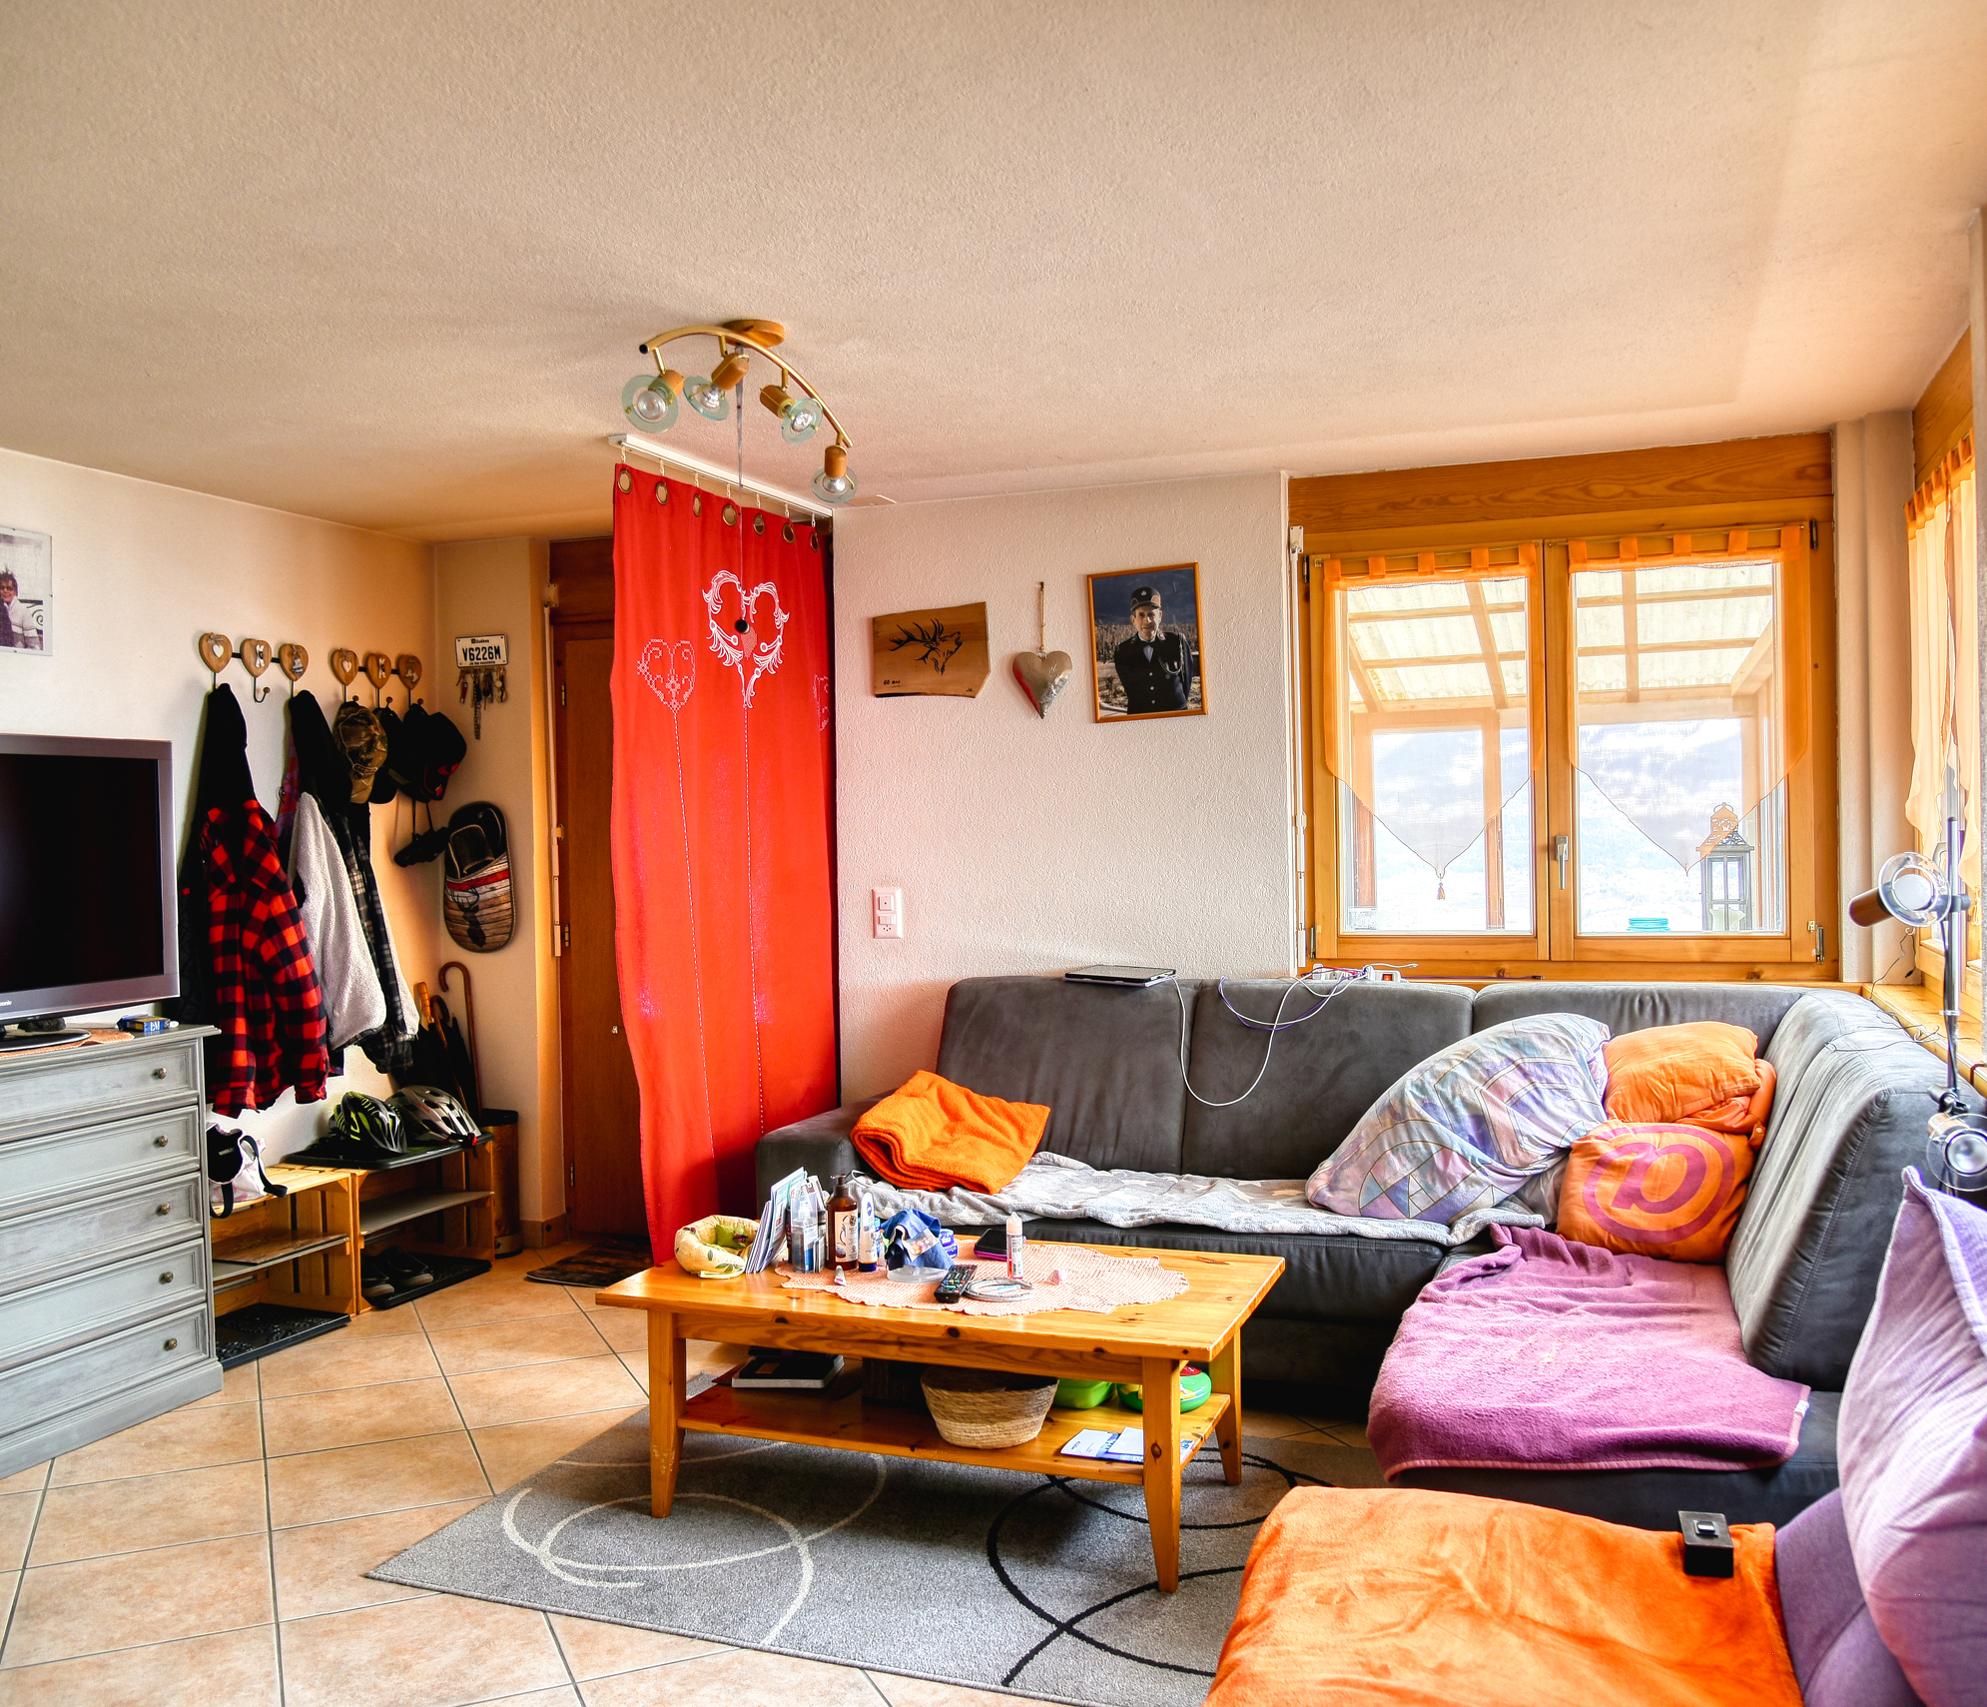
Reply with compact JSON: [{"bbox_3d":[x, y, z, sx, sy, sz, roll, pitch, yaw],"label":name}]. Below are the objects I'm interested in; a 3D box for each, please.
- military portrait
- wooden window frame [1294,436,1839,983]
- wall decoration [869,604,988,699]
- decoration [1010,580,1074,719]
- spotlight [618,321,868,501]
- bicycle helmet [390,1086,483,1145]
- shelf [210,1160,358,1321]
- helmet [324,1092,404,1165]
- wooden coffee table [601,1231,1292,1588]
[{"bbox_3d":[0.440,-0.598,4.875,0.322,0.430,0.020,-3,0,19],"label":"military portrait"},{"bbox_3d":[1.473,-0.350,4.490,1.336,1.360,0.100,-1,1,18],"label":"wooden window frame"},{"bbox_3d":[-0.186,-0.596,5.084,0.371,0.281,0.022,-1,1,19],"label":"wall decoration"},{"bbox_3d":[0.133,-0.569,4.769,0.175,0.384,0.045,-1,1,18],"label":"decoration"},{"bbox_3d":[-0.453,-0.867,3.275,0.200,0.275,0.840,-1,1,19],"label":"spotlight"},{"bbox_3d":[-1.710,0.801,5.240,0.280,0.165,0.210,14,9,34],"label":"bicycle helmet"},{"bbox_3d":[-1.988,1.073,4.446,0.312,0.387,0.552,-1,1,22],"label":"shelf"},{"bbox_3d":[-1.822,0.774,4.942,0.270,0.165,0.200,0,1,42],"label":"helmet"},{"bbox_3d":[-0.084,1.048,3.340,1.197,0.440,0.628,-1,1,21],"label":"wooden coffee table"}]

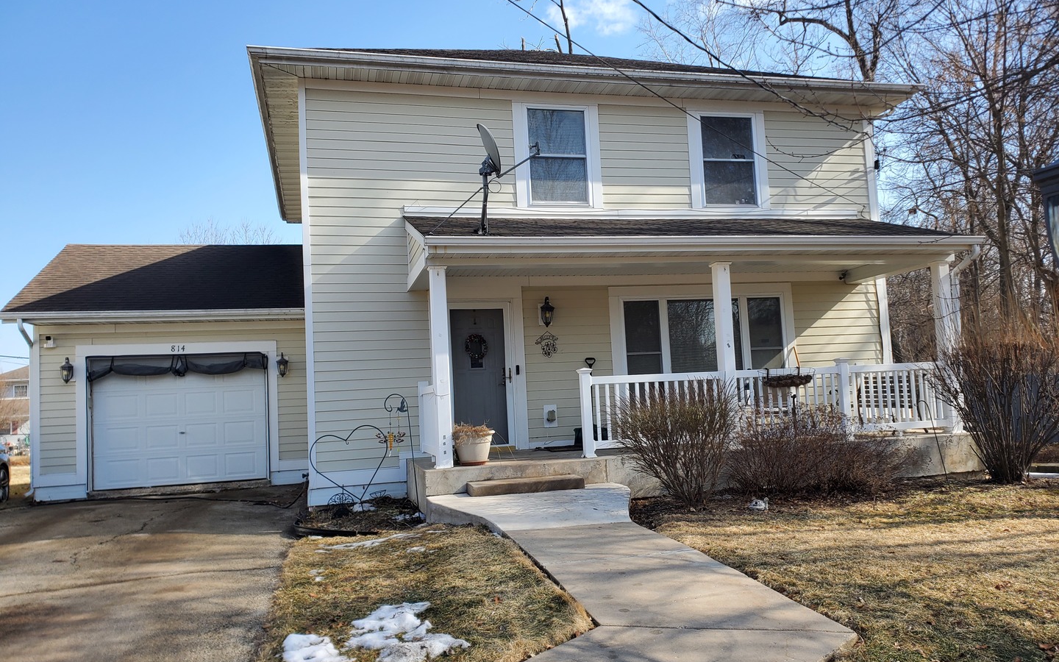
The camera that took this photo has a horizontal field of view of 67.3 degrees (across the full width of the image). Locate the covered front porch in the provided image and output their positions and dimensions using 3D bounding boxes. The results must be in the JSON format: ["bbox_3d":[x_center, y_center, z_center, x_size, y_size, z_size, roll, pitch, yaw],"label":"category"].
[{"bbox_3d":[2.092,0.107,10.233,7.116,3.745,2.353,-2,-4,-14],"label":"covered front porch"}]

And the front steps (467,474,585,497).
[{"bbox_3d":[-0.031,1.670,8.561,1.229,0.113,0.369,-2,-4,-14],"label":"front steps"}]

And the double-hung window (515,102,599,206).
[{"bbox_3d":[0.410,-2.485,11.242,1.263,1.507,0.116,-2,-4,-14],"label":"double-hung window"}]

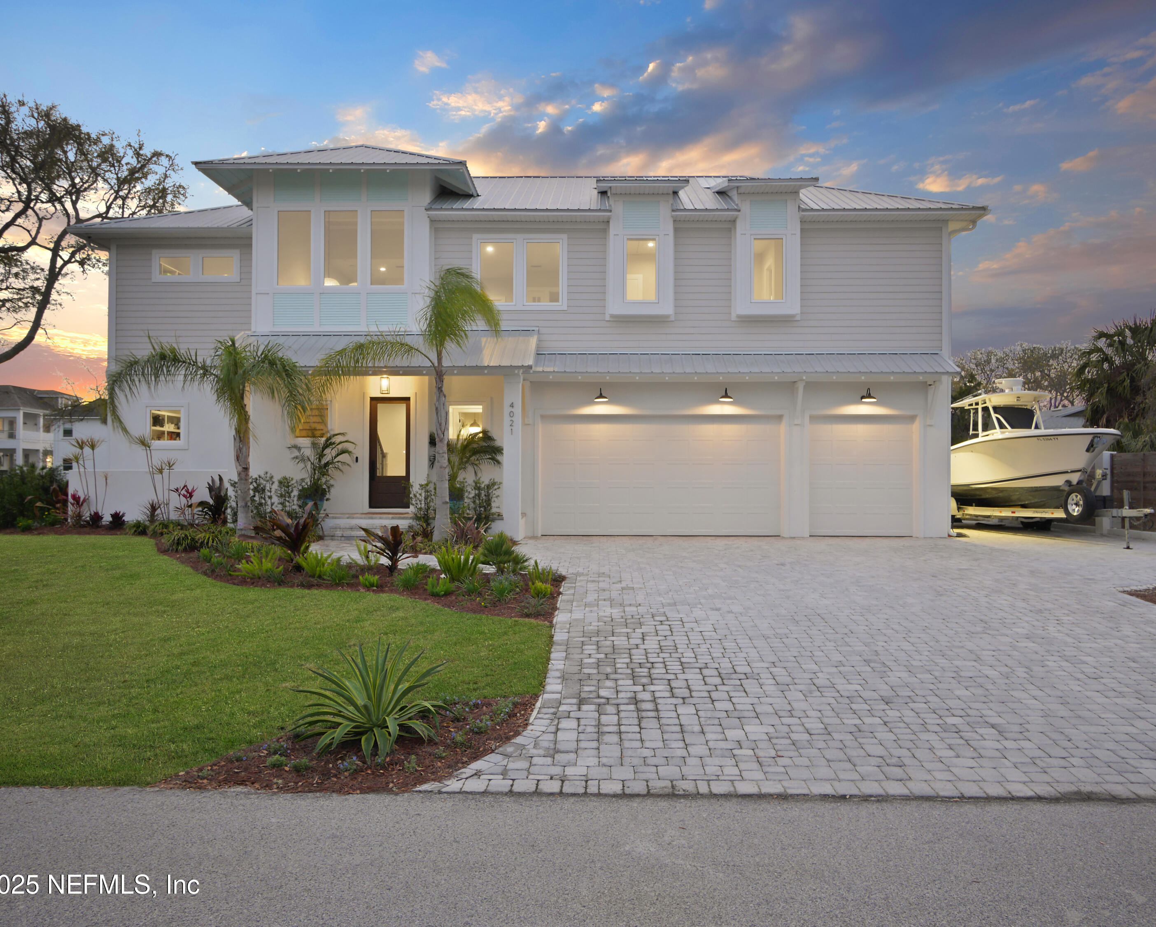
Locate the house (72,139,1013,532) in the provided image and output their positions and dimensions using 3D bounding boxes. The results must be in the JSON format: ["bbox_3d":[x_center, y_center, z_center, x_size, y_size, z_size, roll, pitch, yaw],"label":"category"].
[{"bbox_3d":[-1.520,-2.970,21.900,20.600,9.150,11.000,0,0,0],"label":"house"}]

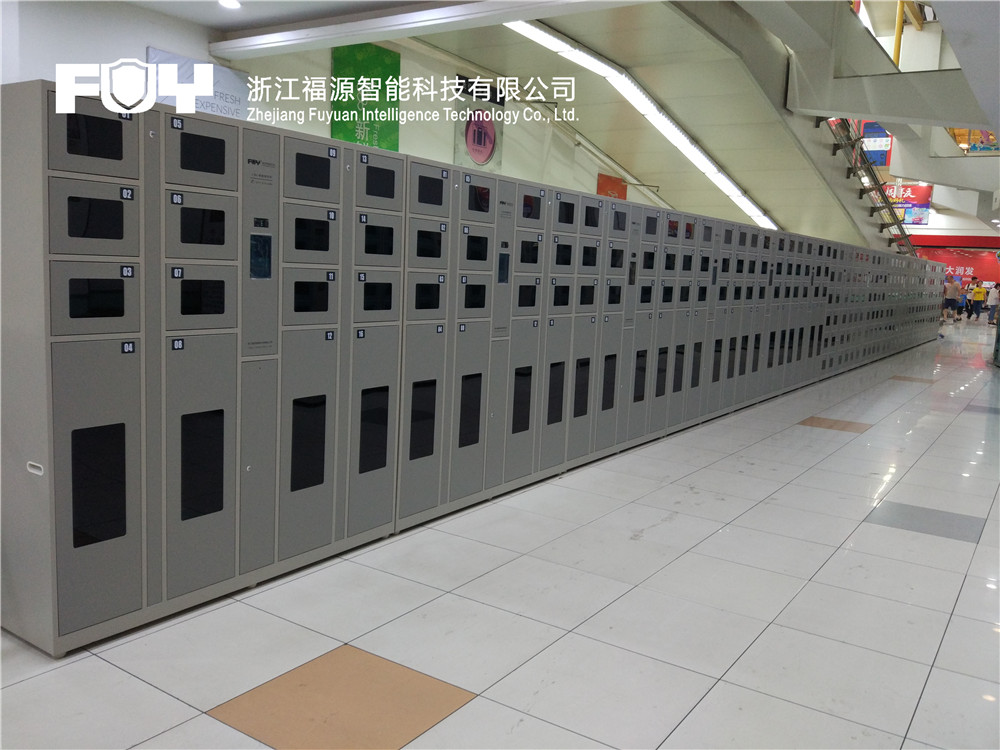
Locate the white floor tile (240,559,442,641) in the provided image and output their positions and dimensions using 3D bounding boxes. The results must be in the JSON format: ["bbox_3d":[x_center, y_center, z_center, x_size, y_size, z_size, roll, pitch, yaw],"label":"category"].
[{"bbox_3d":[-0.638,0.931,3.390,0.600,0.012,0.600,7,9,34],"label":"white floor tile"}]

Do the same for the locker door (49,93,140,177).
[{"bbox_3d":[-1.343,-0.785,2.668,0.020,0.244,0.308,8,9,34],"label":"locker door"}]

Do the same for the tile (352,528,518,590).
[{"bbox_3d":[-0.302,0.883,3.895,0.600,0.010,0.600,7,9,34],"label":"tile"}]

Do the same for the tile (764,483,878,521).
[{"bbox_3d":[2.059,0.811,5.174,0.600,0.012,0.600,8,9,34],"label":"tile"}]

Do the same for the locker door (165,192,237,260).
[{"bbox_3d":[-1.140,-0.566,3.093,0.020,0.249,0.320,7,9,34],"label":"locker door"}]

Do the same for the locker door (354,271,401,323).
[{"bbox_3d":[-0.589,-0.374,3.861,0.025,0.243,0.318,7,9,34],"label":"locker door"}]

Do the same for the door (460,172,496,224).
[{"bbox_3d":[-0.121,-0.978,4.501,0.020,0.251,0.322,7,9,34],"label":"door"}]

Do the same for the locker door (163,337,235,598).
[{"bbox_3d":[-1.181,0.350,3.205,0.020,1.021,0.315,7,9,34],"label":"locker door"}]

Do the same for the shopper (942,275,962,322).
[{"bbox_3d":[16.764,-2.837,30.000,0.560,1.720,0.380,8,9,37],"label":"shopper"}]

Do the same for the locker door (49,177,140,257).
[{"bbox_3d":[-1.379,-0.528,2.740,0.040,0.245,0.308,8,9,34],"label":"locker door"}]

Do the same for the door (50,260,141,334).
[{"bbox_3d":[-1.340,-0.255,2.685,0.020,0.239,0.302,8,9,34],"label":"door"}]

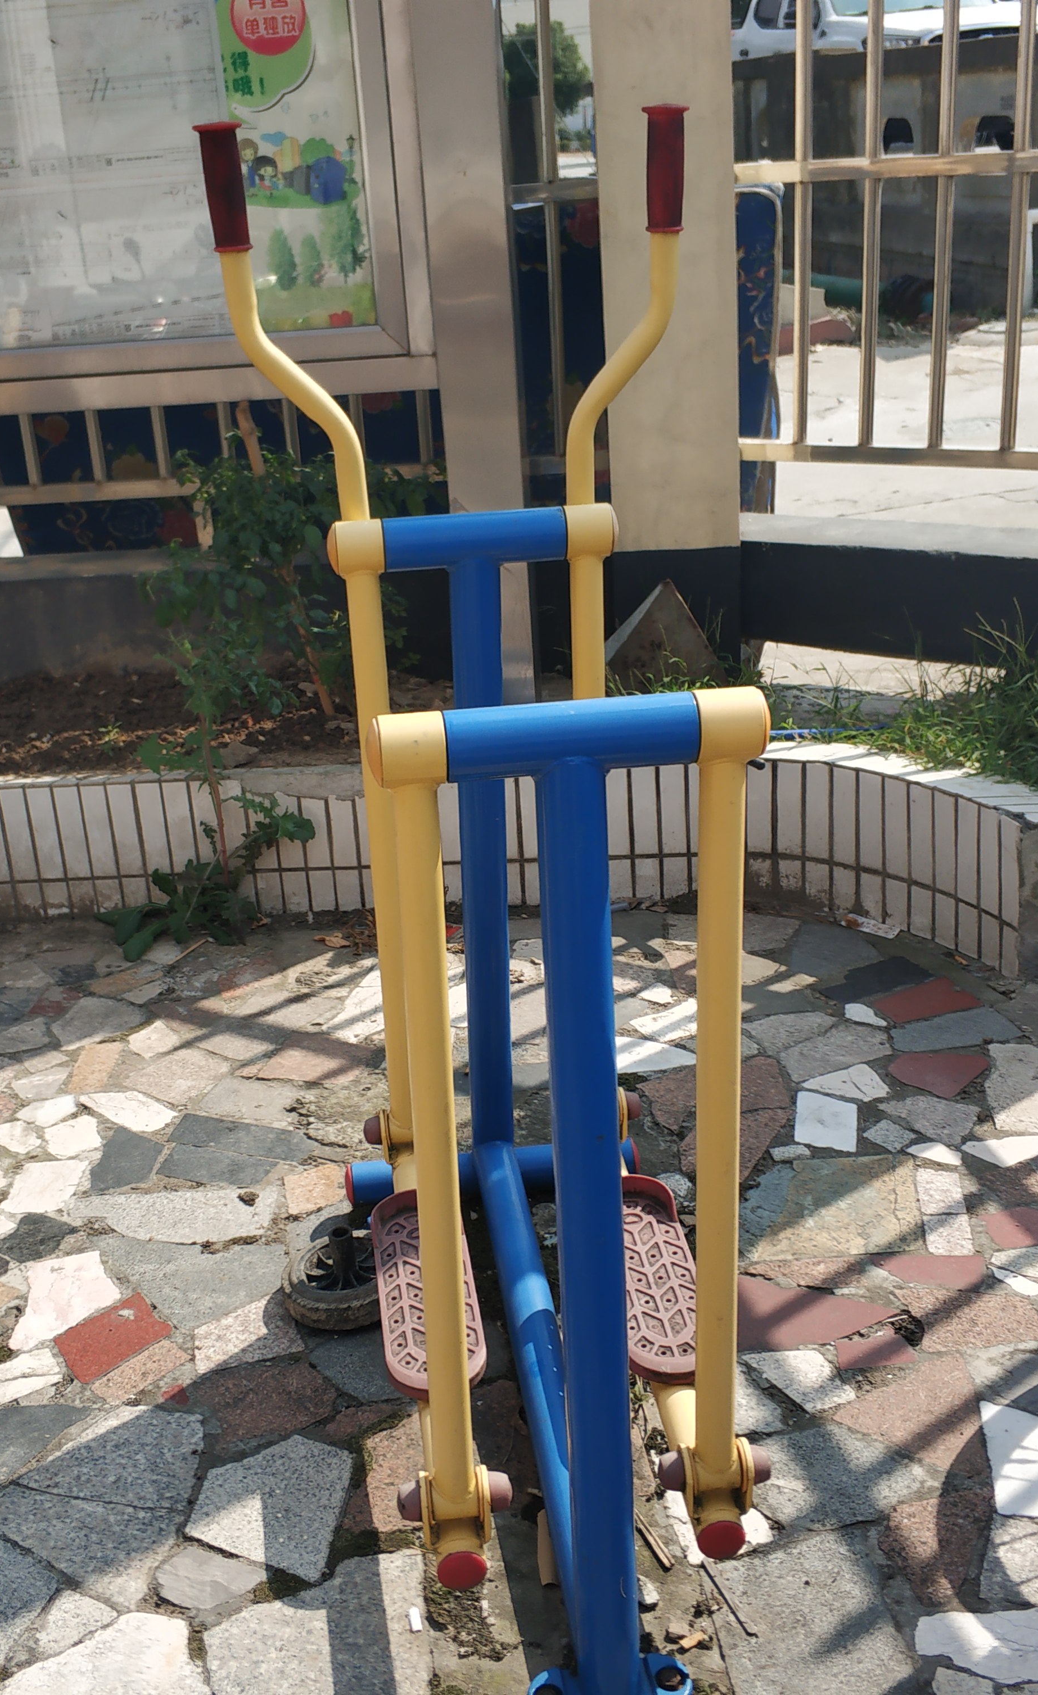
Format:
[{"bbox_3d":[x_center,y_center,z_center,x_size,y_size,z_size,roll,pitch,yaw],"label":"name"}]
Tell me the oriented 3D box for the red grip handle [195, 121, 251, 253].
[{"bbox_3d":[-0.330,-0.742,1.990,0.050,0.136,0.050,-5,21,-1],"label":"red grip handle"}]

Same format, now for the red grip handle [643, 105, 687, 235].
[{"bbox_3d":[0.166,-0.769,2.007,0.050,0.135,0.050,-2,21,-2],"label":"red grip handle"}]

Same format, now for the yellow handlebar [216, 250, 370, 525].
[{"bbox_3d":[-0.260,-0.534,2.069,0.144,0.318,0.055,-4,21,-1],"label":"yellow handlebar"}]

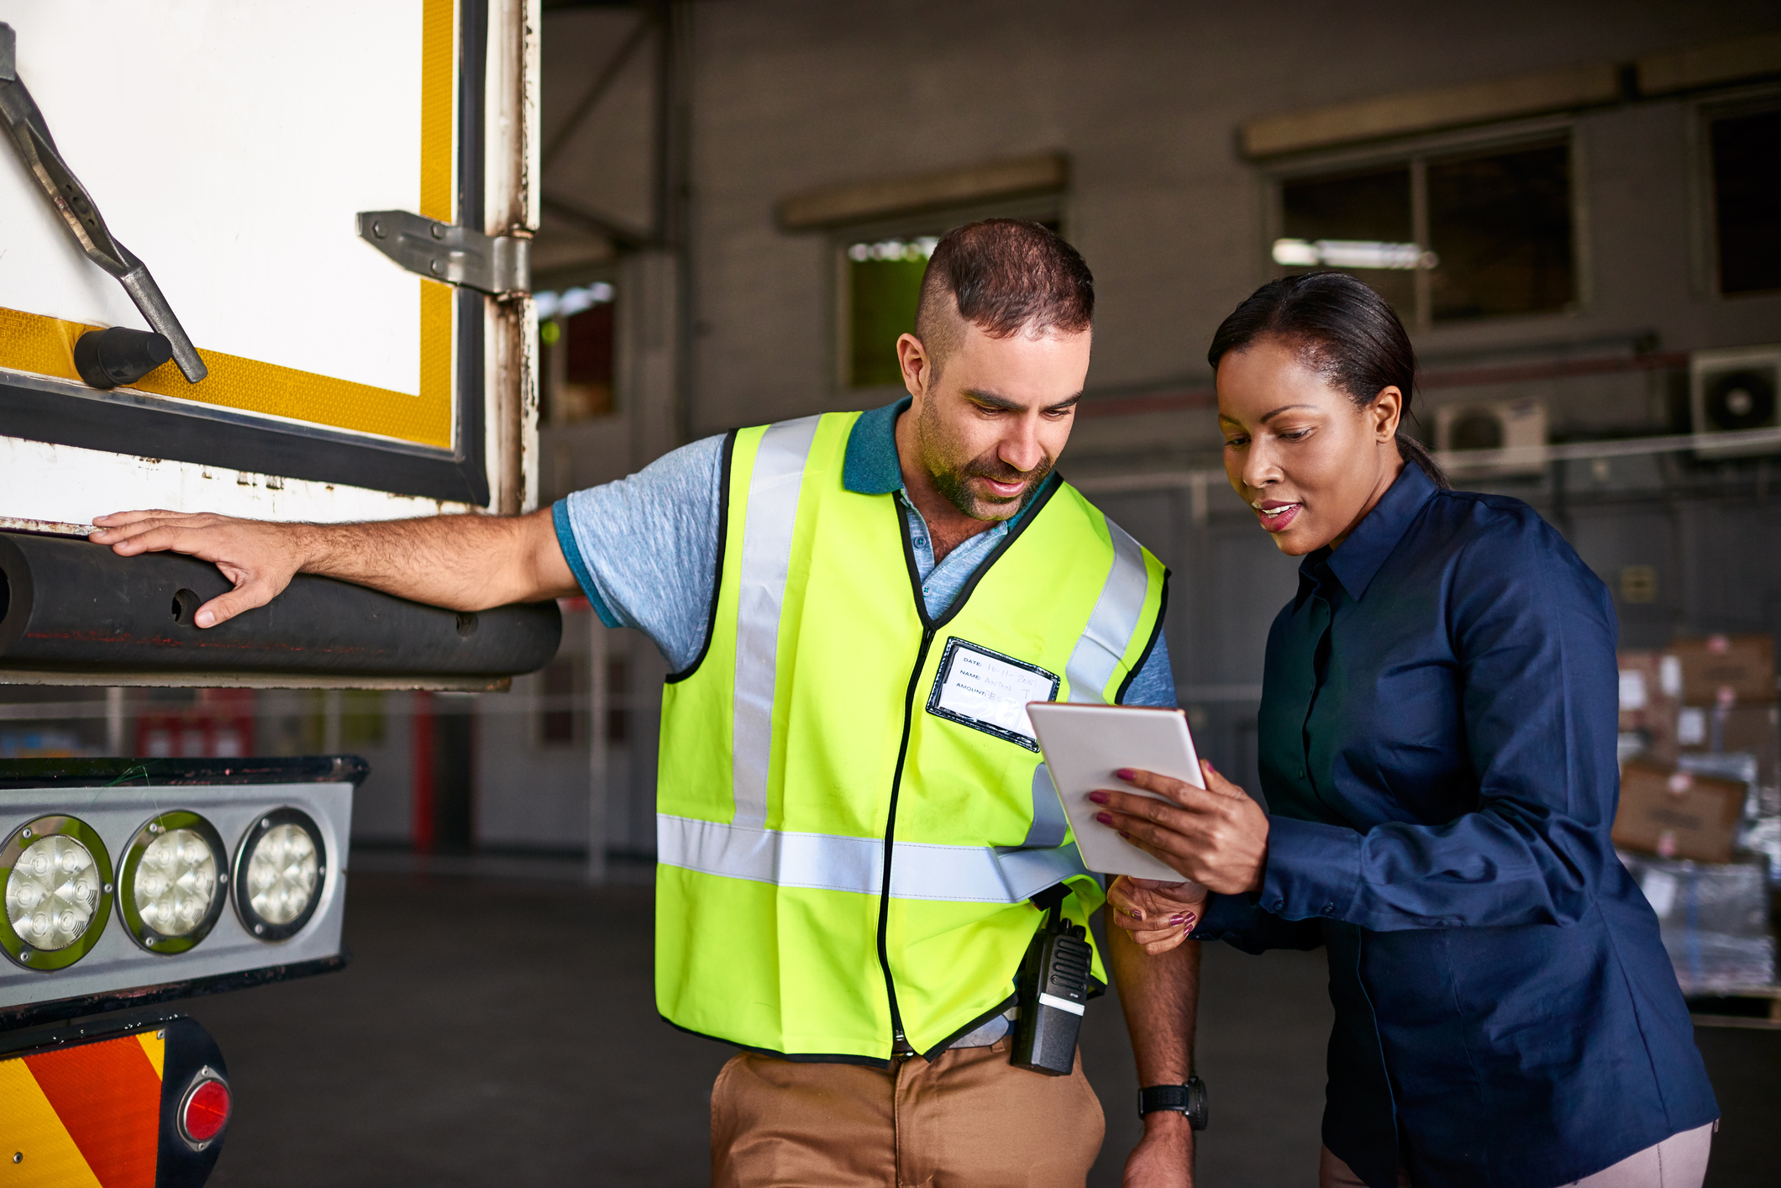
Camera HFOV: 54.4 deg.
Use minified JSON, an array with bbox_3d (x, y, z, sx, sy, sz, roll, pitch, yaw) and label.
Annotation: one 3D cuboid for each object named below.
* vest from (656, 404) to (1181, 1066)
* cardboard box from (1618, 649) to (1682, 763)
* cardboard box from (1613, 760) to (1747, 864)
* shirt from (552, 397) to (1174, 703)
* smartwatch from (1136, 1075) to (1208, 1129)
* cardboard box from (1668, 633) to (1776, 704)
[{"bbox_3d":[0.020,0.123,1.710,0.480,0.615,0.310,4,-1,-5],"label":"vest"},{"bbox_3d":[3.200,0.506,7.627,0.440,0.480,0.420,-3,-5,33],"label":"cardboard box"},{"bbox_3d":[3.244,0.906,7.120,0.450,0.305,0.320,9,0,26],"label":"cardboard box"},{"bbox_3d":[-0.018,0.130,1.715,0.610,0.640,0.290,4,-1,-5],"label":"shirt"},{"bbox_3d":[0.263,0.472,1.610,0.066,0.048,0.066,-3,-17,11],"label":"smartwatch"},{"bbox_3d":[3.968,0.361,8.250,0.450,0.305,0.320,-6,-6,26],"label":"cardboard box"}]

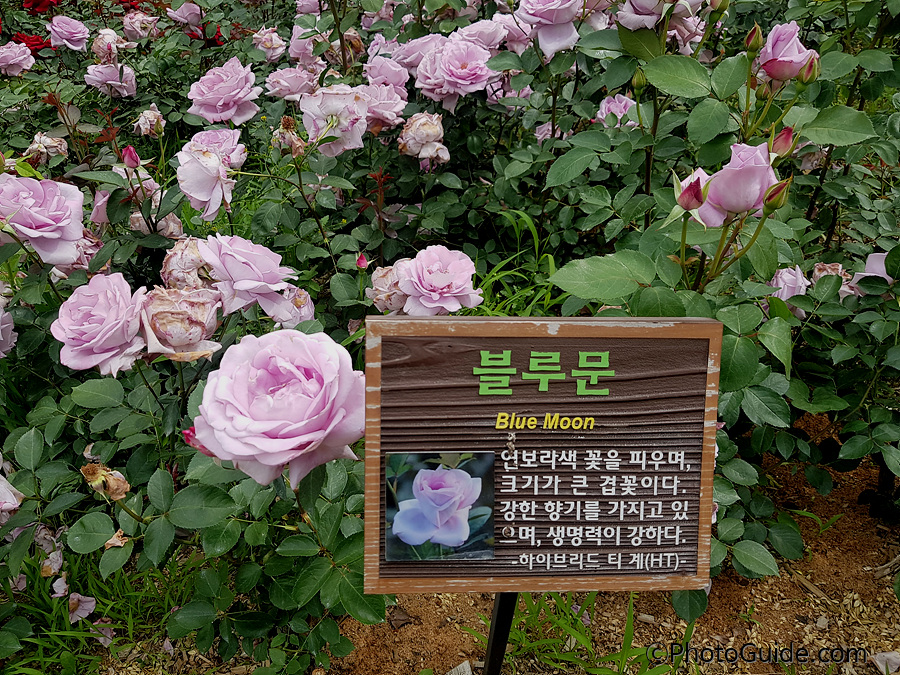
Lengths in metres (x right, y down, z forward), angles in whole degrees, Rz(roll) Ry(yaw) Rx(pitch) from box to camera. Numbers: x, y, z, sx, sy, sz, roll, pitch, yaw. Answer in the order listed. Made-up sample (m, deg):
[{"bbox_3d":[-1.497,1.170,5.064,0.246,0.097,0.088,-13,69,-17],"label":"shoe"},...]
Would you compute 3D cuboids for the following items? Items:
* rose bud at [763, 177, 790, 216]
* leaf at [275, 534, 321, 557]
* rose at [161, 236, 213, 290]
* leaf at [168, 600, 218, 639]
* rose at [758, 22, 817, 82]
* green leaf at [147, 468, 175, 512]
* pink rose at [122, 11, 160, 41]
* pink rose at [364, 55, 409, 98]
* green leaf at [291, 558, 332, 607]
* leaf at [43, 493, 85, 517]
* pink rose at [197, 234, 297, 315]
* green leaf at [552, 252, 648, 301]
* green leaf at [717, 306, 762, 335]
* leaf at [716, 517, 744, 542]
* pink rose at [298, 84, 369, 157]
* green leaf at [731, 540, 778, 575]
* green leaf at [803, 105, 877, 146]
[{"bbox_3d":[0.291,-0.126,0.600,0.019,0.038,0.019,33,13,16],"label":"rose bud"},{"bbox_3d":[-0.155,0.212,0.690,0.045,0.012,0.028,-2,37,-2],"label":"leaf"},{"bbox_3d":[-0.337,-0.094,0.870,0.073,0.068,0.072,0,32,0],"label":"rose"},{"bbox_3d":[-0.333,0.368,0.880,0.059,0.012,0.044,-7,50,-6],"label":"leaf"},{"bbox_3d":[0.369,-0.312,0.740,0.062,0.063,0.060,21,34,25],"label":"rose"},{"bbox_3d":[-0.306,0.164,0.720,0.032,0.012,0.054,-18,61,-11],"label":"green leaf"},{"bbox_3d":[-0.639,-0.646,1.400,0.078,0.058,0.075,-19,41,-23],"label":"pink rose"},{"bbox_3d":[-0.115,-0.469,1.220,0.080,0.075,0.080,-3,28,-5],"label":"pink rose"},{"bbox_3d":[-0.133,0.240,0.660,0.037,0.012,0.053,29,62,26],"label":"green leaf"},{"bbox_3d":[-0.456,0.198,0.800,0.050,0.012,0.032,-27,54,-22],"label":"leaf"},{"bbox_3d":[-0.247,-0.076,0.820,0.120,0.090,0.110,11,27,-18],"label":"pink rose"},{"bbox_3d":[0.149,-0.059,0.679,0.092,0.018,0.051,2,64,9],"label":"green leaf"},{"bbox_3d":[0.325,-0.020,0.760,0.049,0.015,0.056,8,41,15],"label":"green leaf"},{"bbox_3d":[0.387,0.264,0.930,0.046,0.011,0.034,-30,52,-9],"label":"leaf"},{"bbox_3d":[-0.190,-0.353,1.100,0.112,0.110,0.080,3,28,5],"label":"pink rose"},{"bbox_3d":[0.371,0.268,0.820,0.069,0.012,0.042,30,65,16],"label":"green leaf"},{"bbox_3d":[0.375,-0.196,0.650,0.069,0.012,0.047,8,54,6],"label":"green leaf"}]

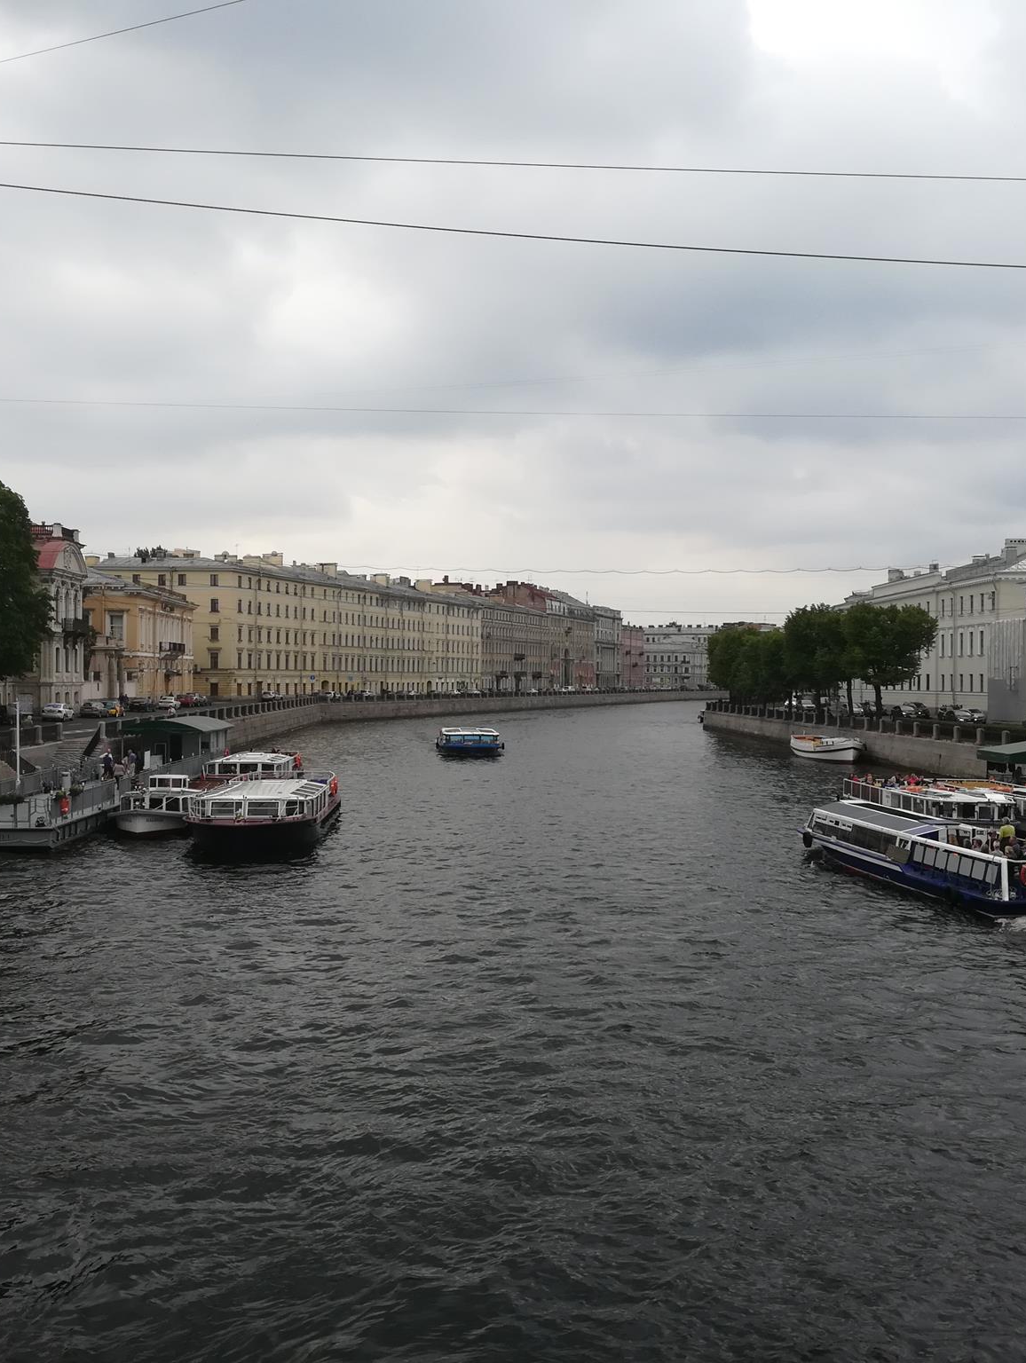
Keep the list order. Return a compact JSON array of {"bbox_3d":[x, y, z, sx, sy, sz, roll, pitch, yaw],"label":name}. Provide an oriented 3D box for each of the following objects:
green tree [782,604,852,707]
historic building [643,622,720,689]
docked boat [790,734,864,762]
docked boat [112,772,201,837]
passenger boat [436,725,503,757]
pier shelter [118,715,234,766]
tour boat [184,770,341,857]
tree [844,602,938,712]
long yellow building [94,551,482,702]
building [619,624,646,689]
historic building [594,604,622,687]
[{"bbox_3d":[31.800,-1.993,143.000,7.600,12.000,7.600,0,0,0],"label":"green tree"},{"bbox_3d":[52.600,-7.200,433.000,24.500,19.200,17.000,0,0,1],"label":"historic building"},{"bbox_3d":[25.400,5.495,112.000,2.600,1.950,8.300,0,0,-20],"label":"docked boat"},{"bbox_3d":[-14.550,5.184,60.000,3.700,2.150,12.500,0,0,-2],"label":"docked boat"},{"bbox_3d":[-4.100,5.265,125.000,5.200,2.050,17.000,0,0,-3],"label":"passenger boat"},{"bbox_3d":[-21.600,3.967,88.500,5.300,3.250,10.200,0,0,-2],"label":"pier shelter"},{"bbox_3d":[-10.200,5.249,57.300,5.000,2.100,14.800,0,0,-2],"label":"tour boat"},{"bbox_3d":[37.600,-1.882,136.000,9.300,12.000,9.300,0,0,0],"label":"tree"},{"bbox_3d":[-38.846,-9.233,275.506,24.000,24.500,120.000,0,0,19],"label":"long yellow building"},{"bbox_3d":[31.500,-6.674,421.000,14.000,19.500,30.000,0,0,18],"label":"building"},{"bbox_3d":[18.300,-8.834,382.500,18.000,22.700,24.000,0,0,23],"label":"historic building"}]

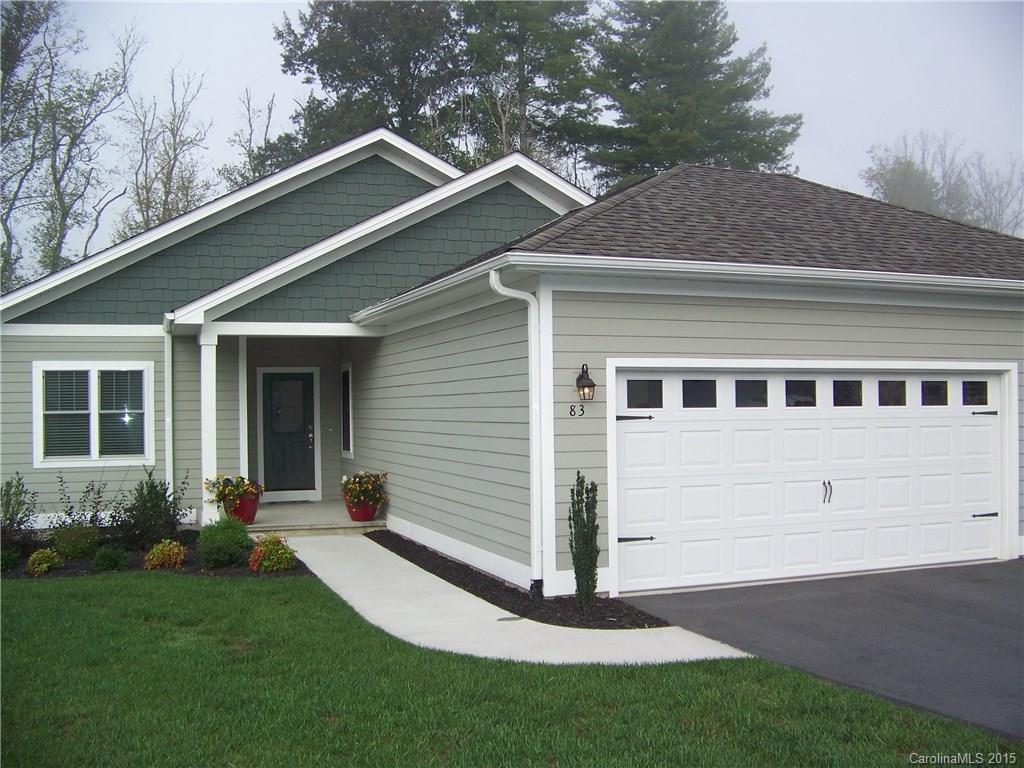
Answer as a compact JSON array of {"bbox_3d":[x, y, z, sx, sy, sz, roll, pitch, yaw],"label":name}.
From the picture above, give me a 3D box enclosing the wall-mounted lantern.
[{"bbox_3d":[0.662,-0.017,9.677,0.170,0.328,0.220,0,-1,-21],"label":"wall-mounted lantern"}]

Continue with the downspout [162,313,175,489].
[{"bbox_3d":[-5.150,0.523,15.978,0.130,2.950,0.100,0,-1,-21],"label":"downspout"}]

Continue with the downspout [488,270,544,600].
[{"bbox_3d":[0.031,0.461,9.732,0.450,2.990,0.110,0,-1,-21],"label":"downspout"}]

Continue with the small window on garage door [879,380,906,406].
[{"bbox_3d":[4.005,0.103,11.200,0.363,0.278,0.040,0,-1,-21],"label":"small window on garage door"}]

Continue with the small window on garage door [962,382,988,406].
[{"bbox_3d":[5.059,0.103,11.621,0.363,0.278,0.040,0,-1,-21],"label":"small window on garage door"}]

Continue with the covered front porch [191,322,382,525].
[{"bbox_3d":[-3.592,0.609,16.340,2.530,2.780,3.550,0,-1,-21],"label":"covered front porch"}]

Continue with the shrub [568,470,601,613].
[{"bbox_3d":[0.635,1.376,9.325,0.270,1.240,0.270,0,-1,0],"label":"shrub"}]

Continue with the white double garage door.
[{"bbox_3d":[3.236,0.903,10.868,4.790,2.135,0.100,0,-1,-21],"label":"white double garage door"}]

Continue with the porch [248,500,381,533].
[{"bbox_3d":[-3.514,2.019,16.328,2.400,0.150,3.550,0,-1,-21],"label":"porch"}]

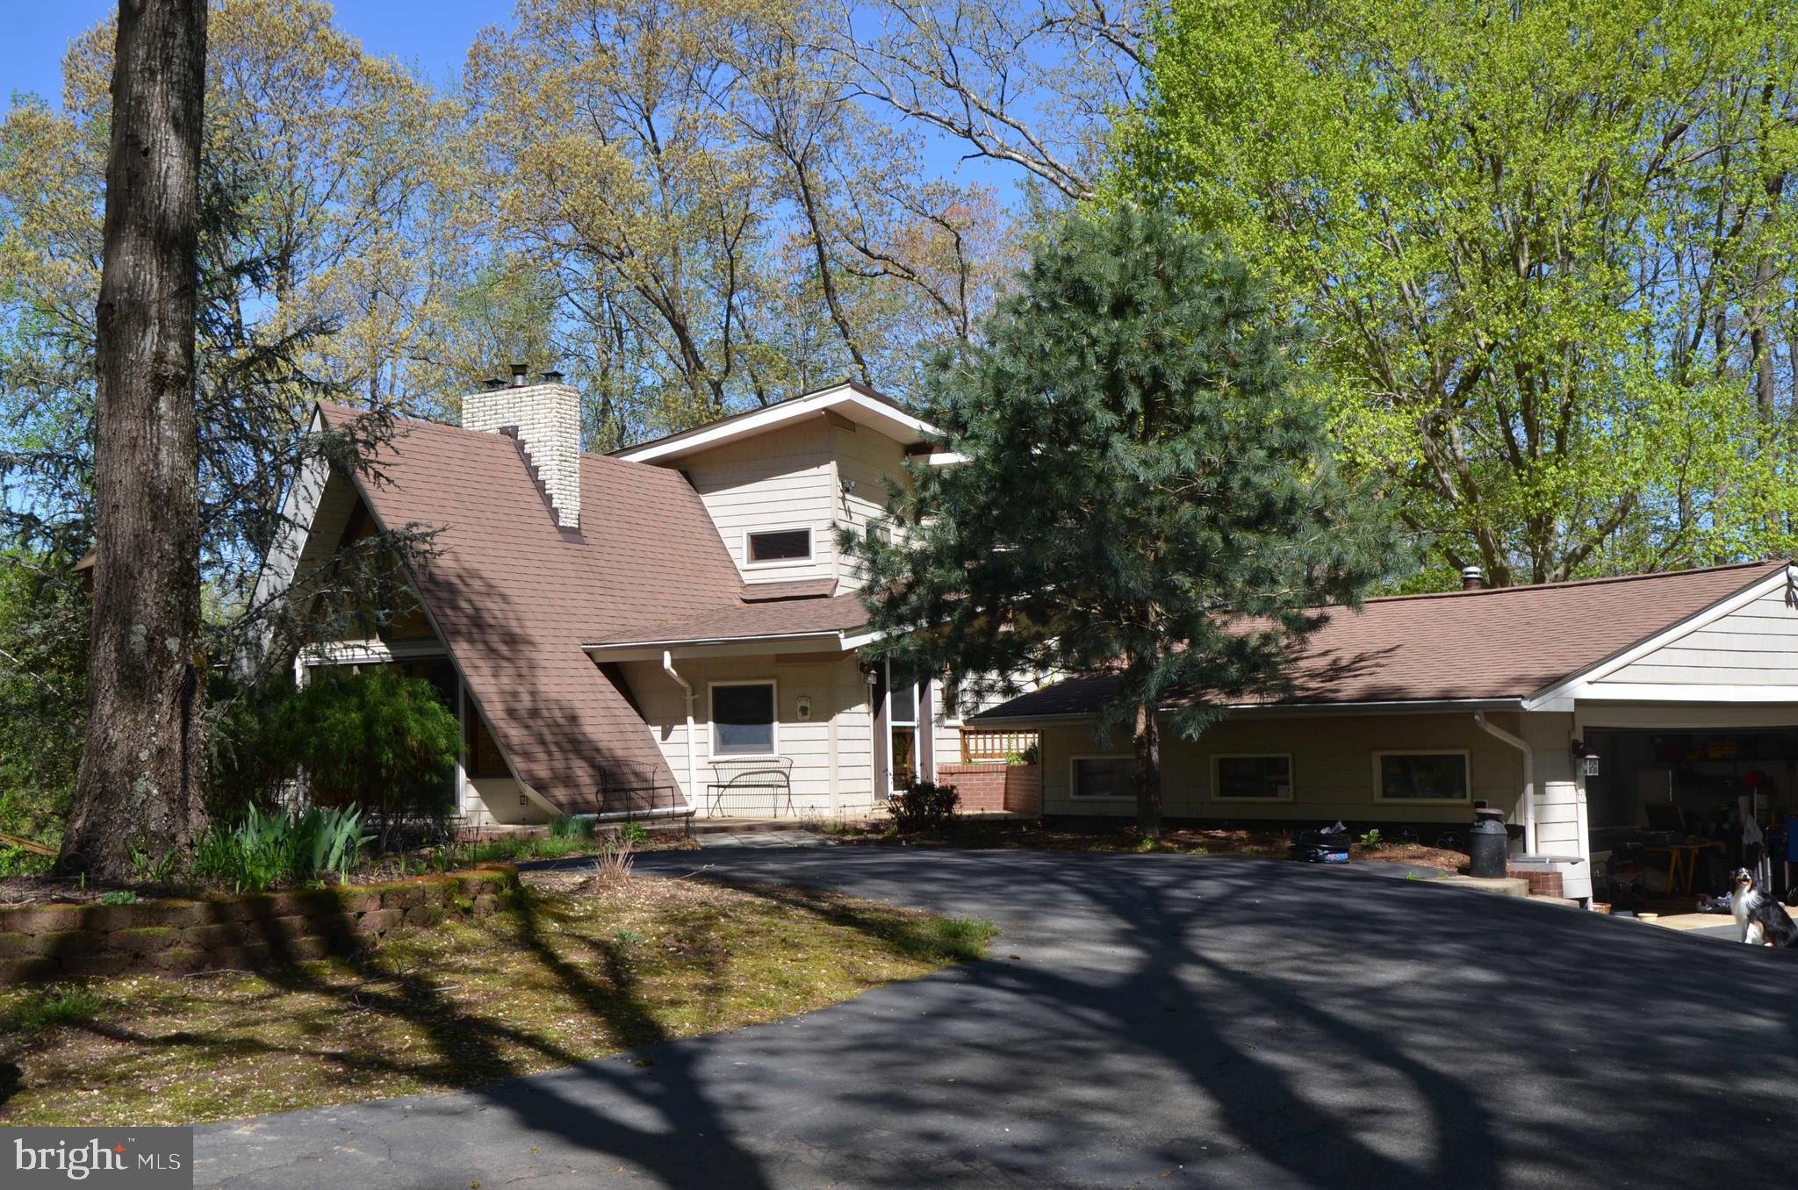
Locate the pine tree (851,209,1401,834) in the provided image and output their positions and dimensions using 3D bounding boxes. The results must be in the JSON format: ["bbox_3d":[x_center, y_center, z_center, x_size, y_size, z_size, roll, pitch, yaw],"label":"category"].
[{"bbox_3d":[2.630,-0.910,22.550,6.200,7.350,5.900,0,-6,0],"label":"pine tree"}]

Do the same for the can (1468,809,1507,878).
[{"bbox_3d":[5.616,2.366,18.500,0.345,0.650,0.345,0,-6,0],"label":"can"}]

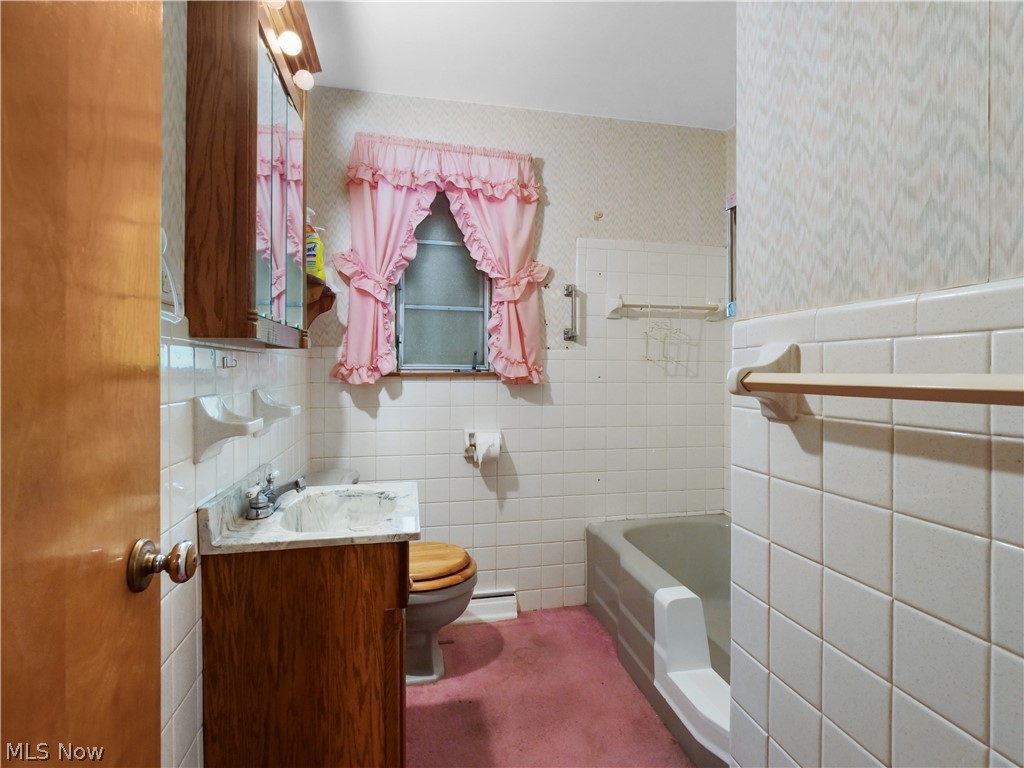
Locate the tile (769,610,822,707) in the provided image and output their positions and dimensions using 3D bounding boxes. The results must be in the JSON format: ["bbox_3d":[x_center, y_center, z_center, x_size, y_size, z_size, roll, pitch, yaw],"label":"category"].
[{"bbox_3d":[0.456,0.438,0.759,0.010,0.108,0.107,0,1,-12],"label":"tile"}]

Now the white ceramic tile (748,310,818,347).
[{"bbox_3d":[0.447,-0.090,0.788,0.010,0.051,0.150,0,0,-12],"label":"white ceramic tile"}]

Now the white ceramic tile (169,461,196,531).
[{"bbox_3d":[-0.616,0.200,0.885,0.010,0.108,0.108,0,1,-13],"label":"white ceramic tile"}]

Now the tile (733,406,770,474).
[{"bbox_3d":[0.433,0.101,0.853,0.010,0.109,0.102,0,0,-12],"label":"tile"}]

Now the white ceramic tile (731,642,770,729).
[{"bbox_3d":[0.435,0.549,0.862,0.010,0.108,0.098,0,1,-12],"label":"white ceramic tile"}]

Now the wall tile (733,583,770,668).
[{"bbox_3d":[0.433,0.434,0.856,0.010,0.109,0.102,0,0,-12],"label":"wall tile"}]

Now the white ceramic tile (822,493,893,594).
[{"bbox_3d":[0.474,0.214,0.647,0.010,0.107,0.104,0,1,-12],"label":"white ceramic tile"}]

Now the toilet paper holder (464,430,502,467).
[{"bbox_3d":[-0.129,0.299,2.166,0.158,0.155,0.100,0,0,-12],"label":"toilet paper holder"}]

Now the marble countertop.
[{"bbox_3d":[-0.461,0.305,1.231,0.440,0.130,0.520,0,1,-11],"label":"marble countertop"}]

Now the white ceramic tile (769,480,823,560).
[{"bbox_3d":[0.455,0.216,0.757,0.010,0.108,0.107,0,1,-12],"label":"white ceramic tile"}]

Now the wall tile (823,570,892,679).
[{"bbox_3d":[0.474,0.324,0.648,0.010,0.107,0.104,0,1,-12],"label":"wall tile"}]

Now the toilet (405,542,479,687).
[{"bbox_3d":[-0.462,0.724,1.820,0.690,0.710,0.430,0,1,-11],"label":"toilet"}]

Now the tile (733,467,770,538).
[{"bbox_3d":[0.434,0.213,0.858,0.010,0.108,0.098,0,1,-12],"label":"tile"}]

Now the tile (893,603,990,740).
[{"bbox_3d":[0.497,0.328,0.550,0.010,0.109,0.104,0,0,-12],"label":"tile"}]

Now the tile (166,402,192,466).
[{"bbox_3d":[-0.625,0.091,0.892,0.010,0.109,0.104,0,0,-12],"label":"tile"}]

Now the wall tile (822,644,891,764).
[{"bbox_3d":[0.474,0.433,0.648,0.010,0.107,0.104,0,1,-12],"label":"wall tile"}]

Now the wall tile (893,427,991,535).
[{"bbox_3d":[0.495,0.107,0.546,0.010,0.107,0.104,0,1,-12],"label":"wall tile"}]

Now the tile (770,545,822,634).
[{"bbox_3d":[0.456,0.327,0.758,0.010,0.108,0.107,0,1,-12],"label":"tile"}]

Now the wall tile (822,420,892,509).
[{"bbox_3d":[0.476,0.106,0.651,0.010,0.109,0.104,0,0,-12],"label":"wall tile"}]

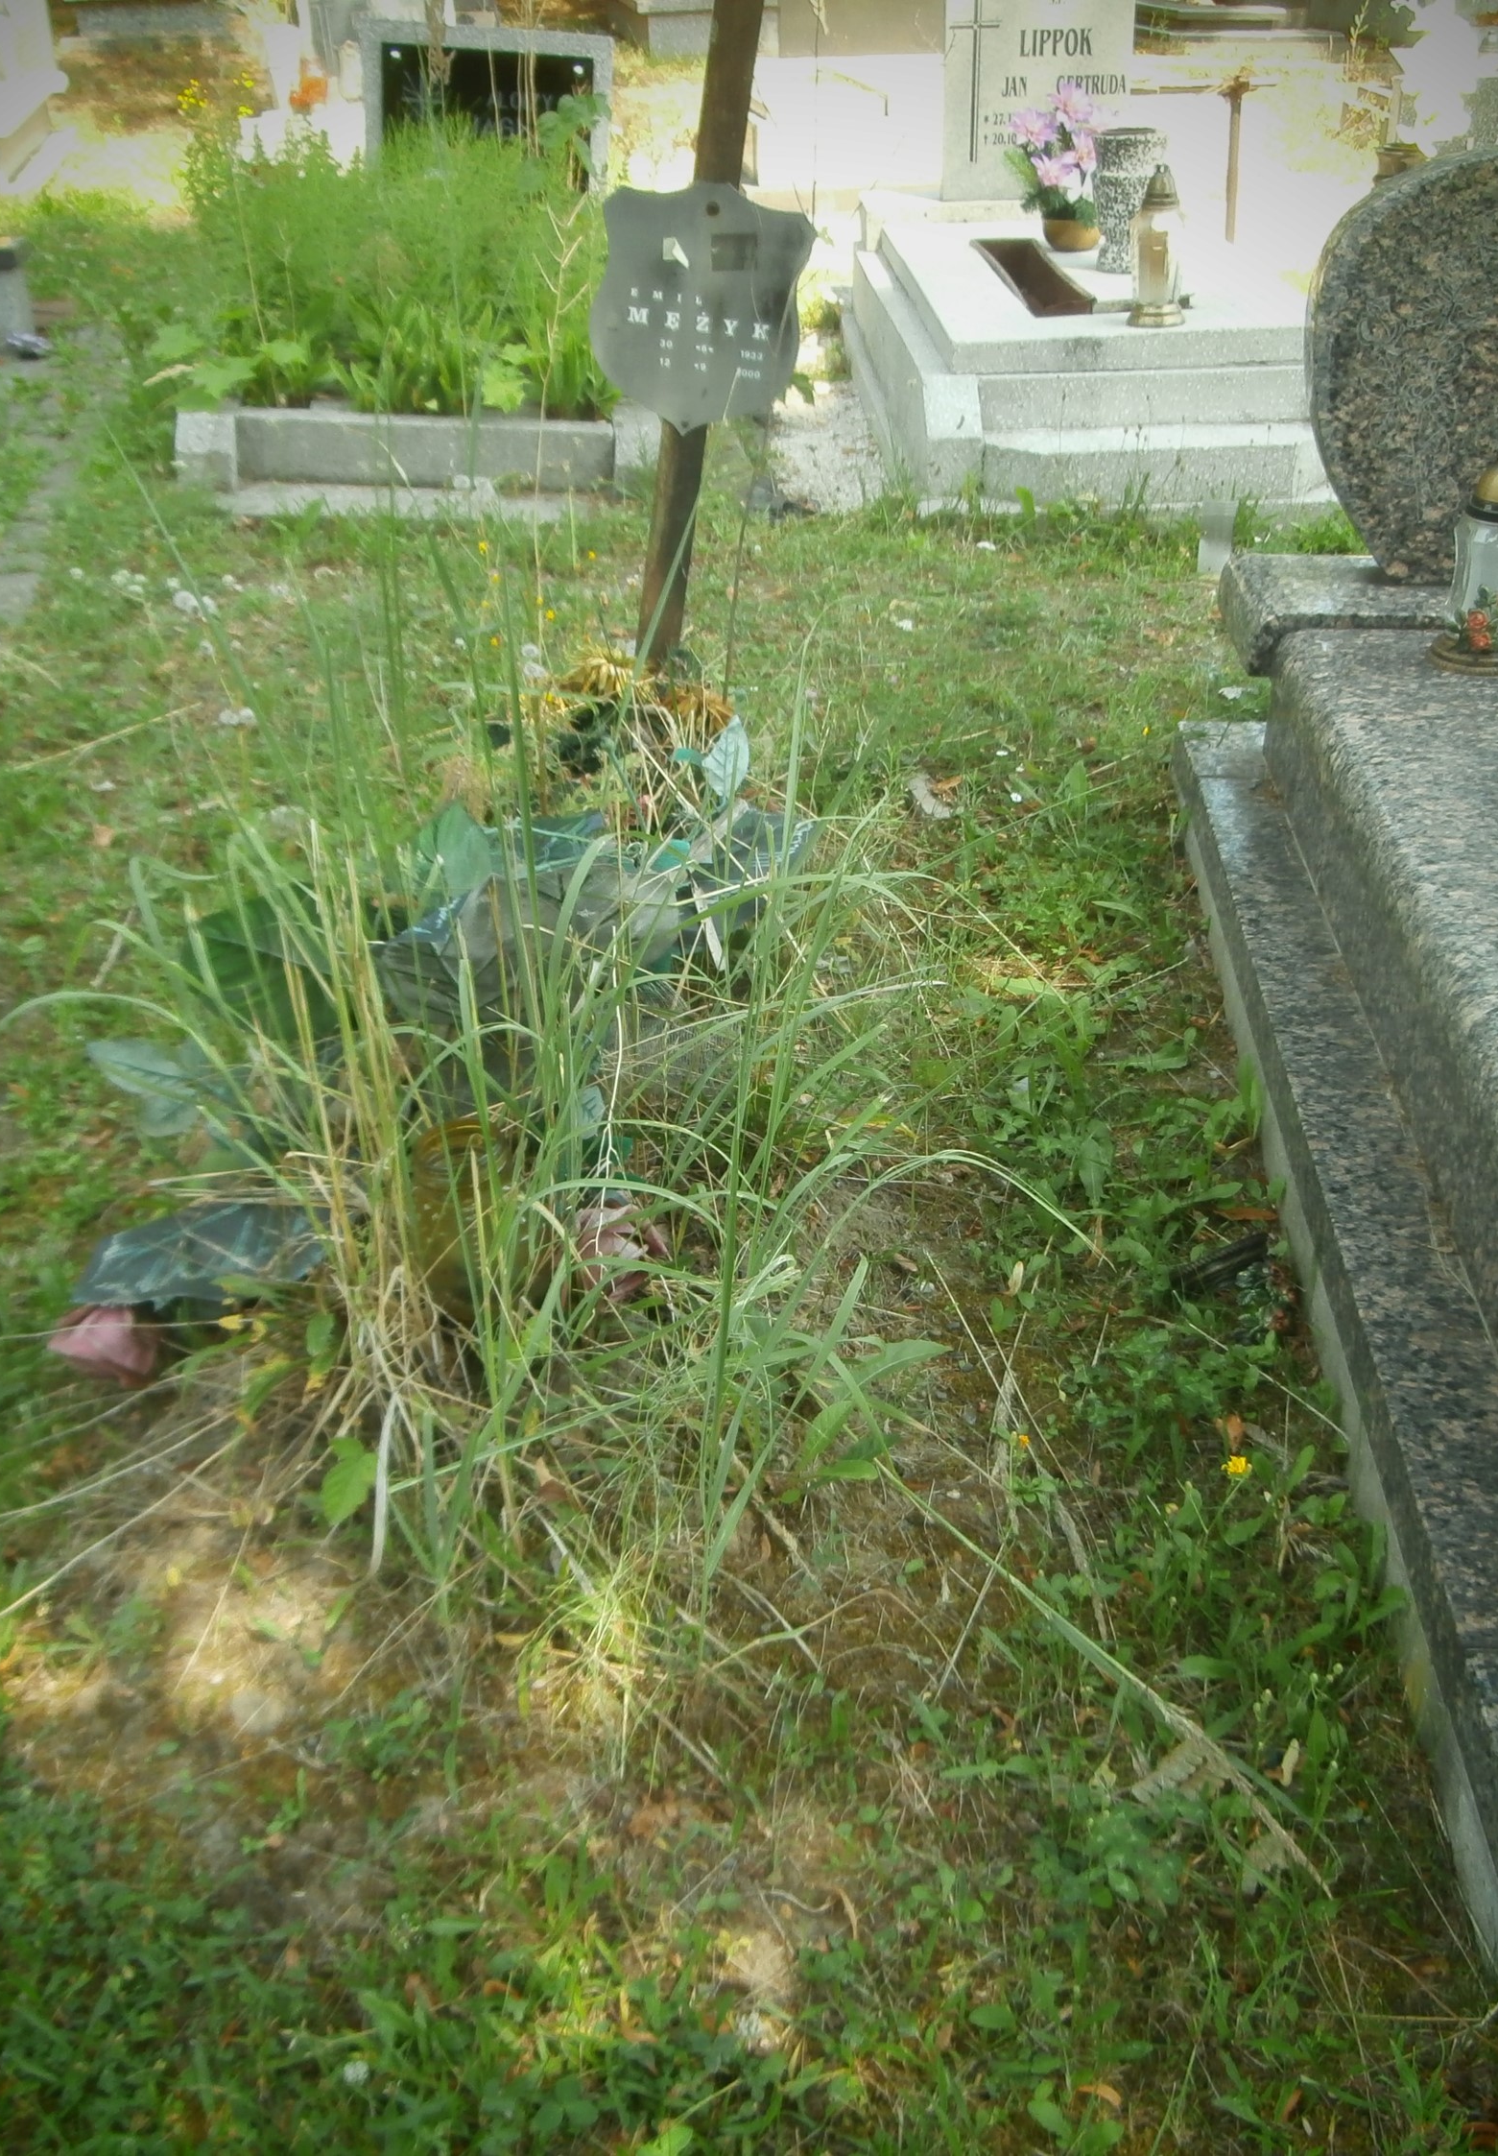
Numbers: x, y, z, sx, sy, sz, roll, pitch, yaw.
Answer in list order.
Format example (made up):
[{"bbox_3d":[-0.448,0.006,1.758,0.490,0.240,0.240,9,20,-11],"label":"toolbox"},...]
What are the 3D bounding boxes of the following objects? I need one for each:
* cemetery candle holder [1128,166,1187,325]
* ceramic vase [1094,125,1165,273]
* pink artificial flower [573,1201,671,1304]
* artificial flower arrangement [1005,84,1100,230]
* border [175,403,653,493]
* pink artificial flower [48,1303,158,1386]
[{"bbox_3d":[0.800,-1.604,3.845,0.112,0.270,0.112,-1,34,0],"label":"cemetery candle holder"},{"bbox_3d":[0.799,-1.858,4.228,0.145,0.270,0.145,-1,34,0],"label":"ceramic vase"},{"bbox_3d":[-0.123,0.168,1.926,0.095,0.095,0.085,-3,34,-4],"label":"pink artificial flower"},{"bbox_3d":[0.670,-2.034,4.408,0.200,0.280,0.190,-1,34,0],"label":"artificial flower arrangement"},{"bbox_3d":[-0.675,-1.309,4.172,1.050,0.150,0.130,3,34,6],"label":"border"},{"bbox_3d":[-0.600,0.248,1.853,0.100,0.072,0.085,-14,36,-19],"label":"pink artificial flower"}]

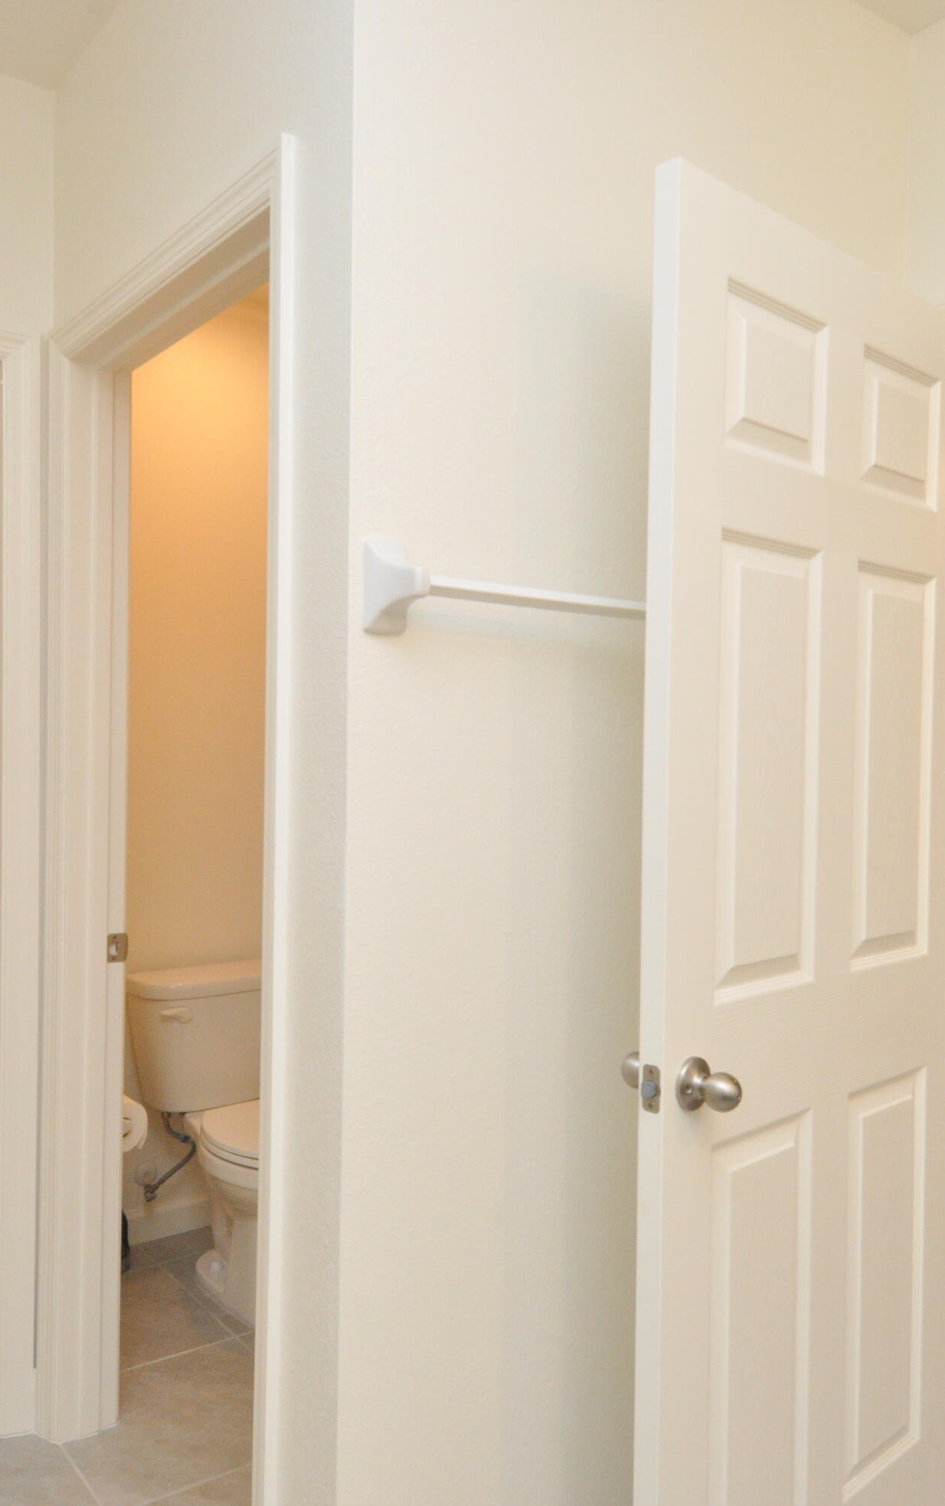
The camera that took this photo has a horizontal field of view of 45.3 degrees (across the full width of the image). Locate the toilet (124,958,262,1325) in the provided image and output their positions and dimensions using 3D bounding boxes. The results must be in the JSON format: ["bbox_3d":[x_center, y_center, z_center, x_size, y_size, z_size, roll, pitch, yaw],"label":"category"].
[{"bbox_3d":[-0.515,0.943,2.771,0.460,0.745,0.730,0,1,-37],"label":"toilet"}]

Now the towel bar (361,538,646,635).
[{"bbox_3d":[0.157,-0.192,1.484,0.660,0.108,0.080,0,1,-37],"label":"towel bar"}]

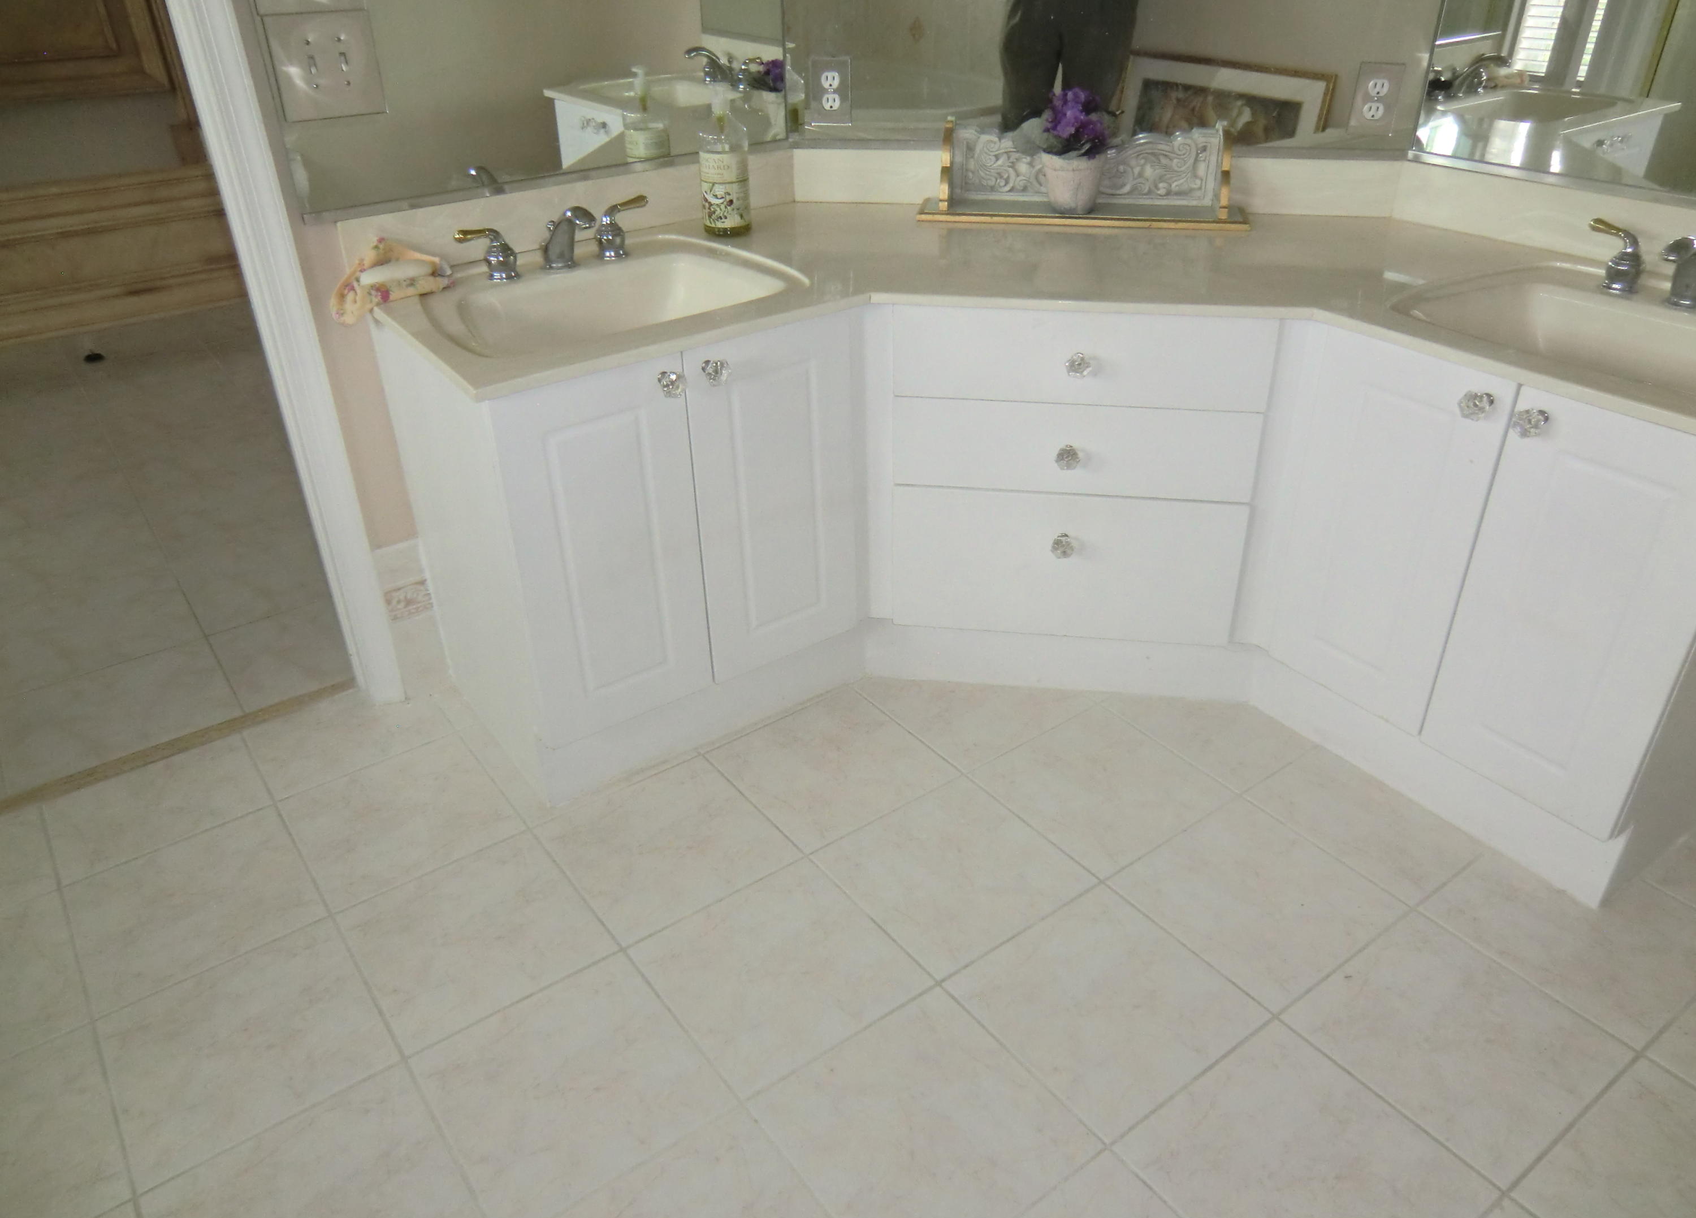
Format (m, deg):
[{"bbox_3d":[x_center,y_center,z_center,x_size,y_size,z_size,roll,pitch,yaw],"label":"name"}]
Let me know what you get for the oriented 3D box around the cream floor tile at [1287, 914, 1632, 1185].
[{"bbox_3d":[0.778,0.550,1.510,0.309,0.010,0.309,-22,37,-30],"label":"cream floor tile"}]

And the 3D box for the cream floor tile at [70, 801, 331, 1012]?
[{"bbox_3d":[-0.979,0.443,1.767,0.313,0.010,0.313,-22,37,-30],"label":"cream floor tile"}]

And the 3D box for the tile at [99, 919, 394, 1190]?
[{"bbox_3d":[-0.772,0.558,1.513,0.305,0.012,0.305,-22,37,-30],"label":"tile"}]

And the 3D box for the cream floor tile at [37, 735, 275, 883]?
[{"bbox_3d":[-1.121,0.319,1.918,0.305,0.012,0.250,-22,37,-30],"label":"cream floor tile"}]

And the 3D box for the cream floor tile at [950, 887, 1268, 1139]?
[{"bbox_3d":[0.346,0.529,1.589,0.313,0.010,0.313,-22,37,-30],"label":"cream floor tile"}]

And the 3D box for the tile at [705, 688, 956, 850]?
[{"bbox_3d":[-0.027,0.264,1.973,0.305,0.012,0.305,-22,37,-30],"label":"tile"}]

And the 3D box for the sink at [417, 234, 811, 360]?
[{"bbox_3d":[-0.393,-0.453,1.928,0.576,0.150,0.462,-22,37,-30],"label":"sink"}]

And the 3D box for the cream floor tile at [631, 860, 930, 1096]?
[{"bbox_3d":[-0.095,0.494,1.628,0.309,0.010,0.309,-22,37,-30],"label":"cream floor tile"}]

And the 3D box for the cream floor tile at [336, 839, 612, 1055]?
[{"bbox_3d":[-0.537,0.472,1.707,0.313,0.010,0.313,-22,37,-30],"label":"cream floor tile"}]

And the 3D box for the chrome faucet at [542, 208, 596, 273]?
[{"bbox_3d":[-0.466,-0.619,1.960,0.062,0.112,0.165,-22,38,-31],"label":"chrome faucet"}]

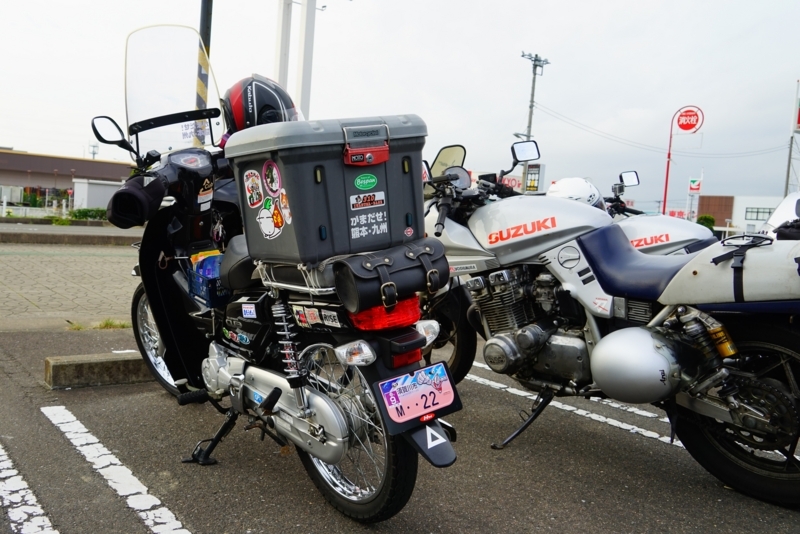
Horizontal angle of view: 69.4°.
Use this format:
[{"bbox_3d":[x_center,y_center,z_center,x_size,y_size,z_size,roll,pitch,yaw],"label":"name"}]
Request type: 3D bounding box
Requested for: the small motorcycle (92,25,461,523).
[{"bbox_3d":[-0.580,-0.082,1.940,0.740,1.510,1.880,-6,10,-42],"label":"small motorcycle"}]

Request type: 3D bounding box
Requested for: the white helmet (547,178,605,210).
[{"bbox_3d":[0.962,-0.352,3.150,0.330,0.260,0.260,5,4,15],"label":"white helmet"}]

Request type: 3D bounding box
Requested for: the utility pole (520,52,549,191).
[{"bbox_3d":[7.459,-6.541,33.863,2.000,11.610,0.600,3,4,-26],"label":"utility pole"}]

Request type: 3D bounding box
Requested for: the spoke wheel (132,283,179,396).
[{"bbox_3d":[-0.981,0.323,2.531,0.560,0.560,0.080,7,22,32],"label":"spoke wheel"}]

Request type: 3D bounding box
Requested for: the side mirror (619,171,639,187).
[{"bbox_3d":[1.473,-0.568,3.720,0.140,0.100,0.050,-7,12,-25],"label":"side mirror"}]

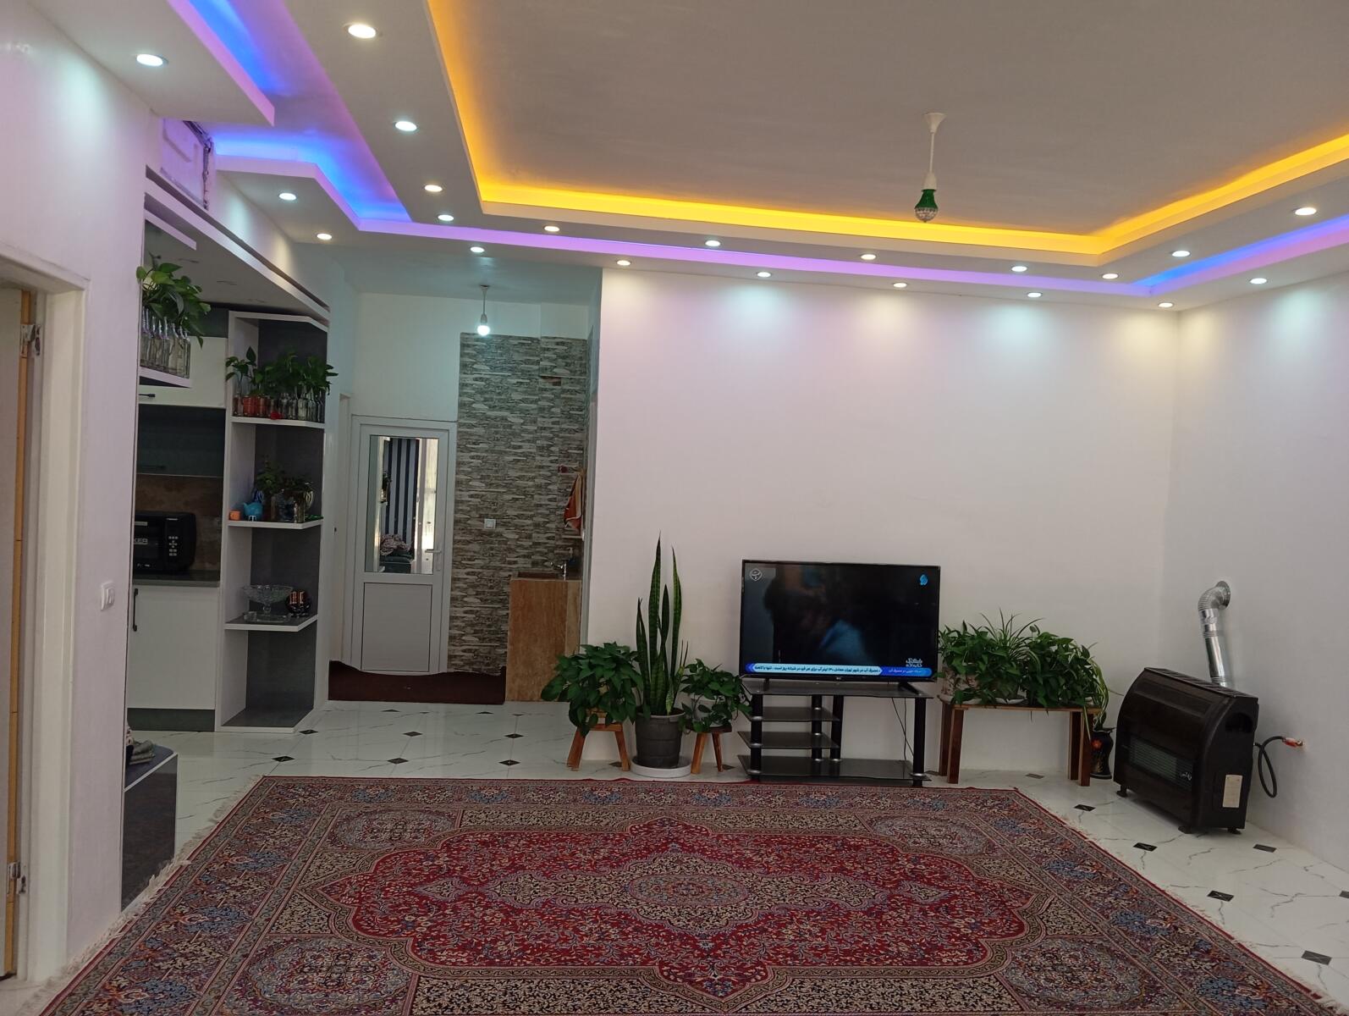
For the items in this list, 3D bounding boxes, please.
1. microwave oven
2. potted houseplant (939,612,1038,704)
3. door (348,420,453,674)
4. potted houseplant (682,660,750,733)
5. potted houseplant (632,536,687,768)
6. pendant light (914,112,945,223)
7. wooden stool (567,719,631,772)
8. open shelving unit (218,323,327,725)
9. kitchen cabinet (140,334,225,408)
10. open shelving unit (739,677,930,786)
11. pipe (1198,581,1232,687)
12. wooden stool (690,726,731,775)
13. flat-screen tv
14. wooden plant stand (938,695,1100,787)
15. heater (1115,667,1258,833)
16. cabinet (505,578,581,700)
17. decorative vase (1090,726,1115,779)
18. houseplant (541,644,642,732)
[{"bbox_3d":[-3.152,0.215,6.581,0.500,0.350,0.390,3,2,-10],"label":"microwave oven"},{"bbox_3d":[1.771,0.850,6.181,0.550,0.530,0.380,3,2,-7],"label":"potted houseplant"},{"bbox_3d":[-2.113,0.281,8.415,0.800,1.960,0.090,3,2,-7],"label":"door"},{"bbox_3d":[0.221,1.035,6.025,0.350,0.410,0.320,3,2,-6],"label":"potted houseplant"},{"bbox_3d":[-0.082,0.784,6.018,0.280,1.290,0.280,3,2,-7],"label":"potted houseplant"},{"bbox_3d":[0.910,-1.211,3.894,0.087,0.387,0.087,3,2,-7],"label":"pendant light"},{"bbox_3d":[-0.421,1.295,6.014,0.345,0.265,0.210,3,2,-6],"label":"wooden stool"},{"bbox_3d":[-2.418,0.086,6.609,0.450,2.430,0.600,3,2,-7],"label":"open shelving unit"},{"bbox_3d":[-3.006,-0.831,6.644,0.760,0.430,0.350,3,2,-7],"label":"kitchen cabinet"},{"bbox_3d":[0.870,1.250,6.057,0.985,0.485,0.410,3,2,-6],"label":"open shelving unit"},{"bbox_3d":[2.904,0.670,5.844,0.185,0.545,0.290,3,2,-6],"label":"pipe"},{"bbox_3d":[0.191,1.335,6.055,0.225,0.245,0.220,3,2,-6],"label":"wooden stool"},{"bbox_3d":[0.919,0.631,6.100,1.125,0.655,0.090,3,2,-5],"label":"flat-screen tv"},{"bbox_3d":[1.926,1.319,6.197,0.850,0.445,0.260,3,2,-6],"label":"wooden plant stand"},{"bbox_3d":[2.647,1.251,5.706,0.310,0.690,0.740,3,2,-6],"label":"heater"},{"bbox_3d":[-0.941,0.912,7.860,0.490,0.840,0.520,3,2,-6],"label":"cabinet"},{"bbox_3d":[2.506,1.429,6.430,0.135,0.300,0.135,3,2,-7],"label":"decorative vase"},{"bbox_3d":[-0.451,0.979,5.932,0.520,0.500,0.400,3,2,-6],"label":"houseplant"}]

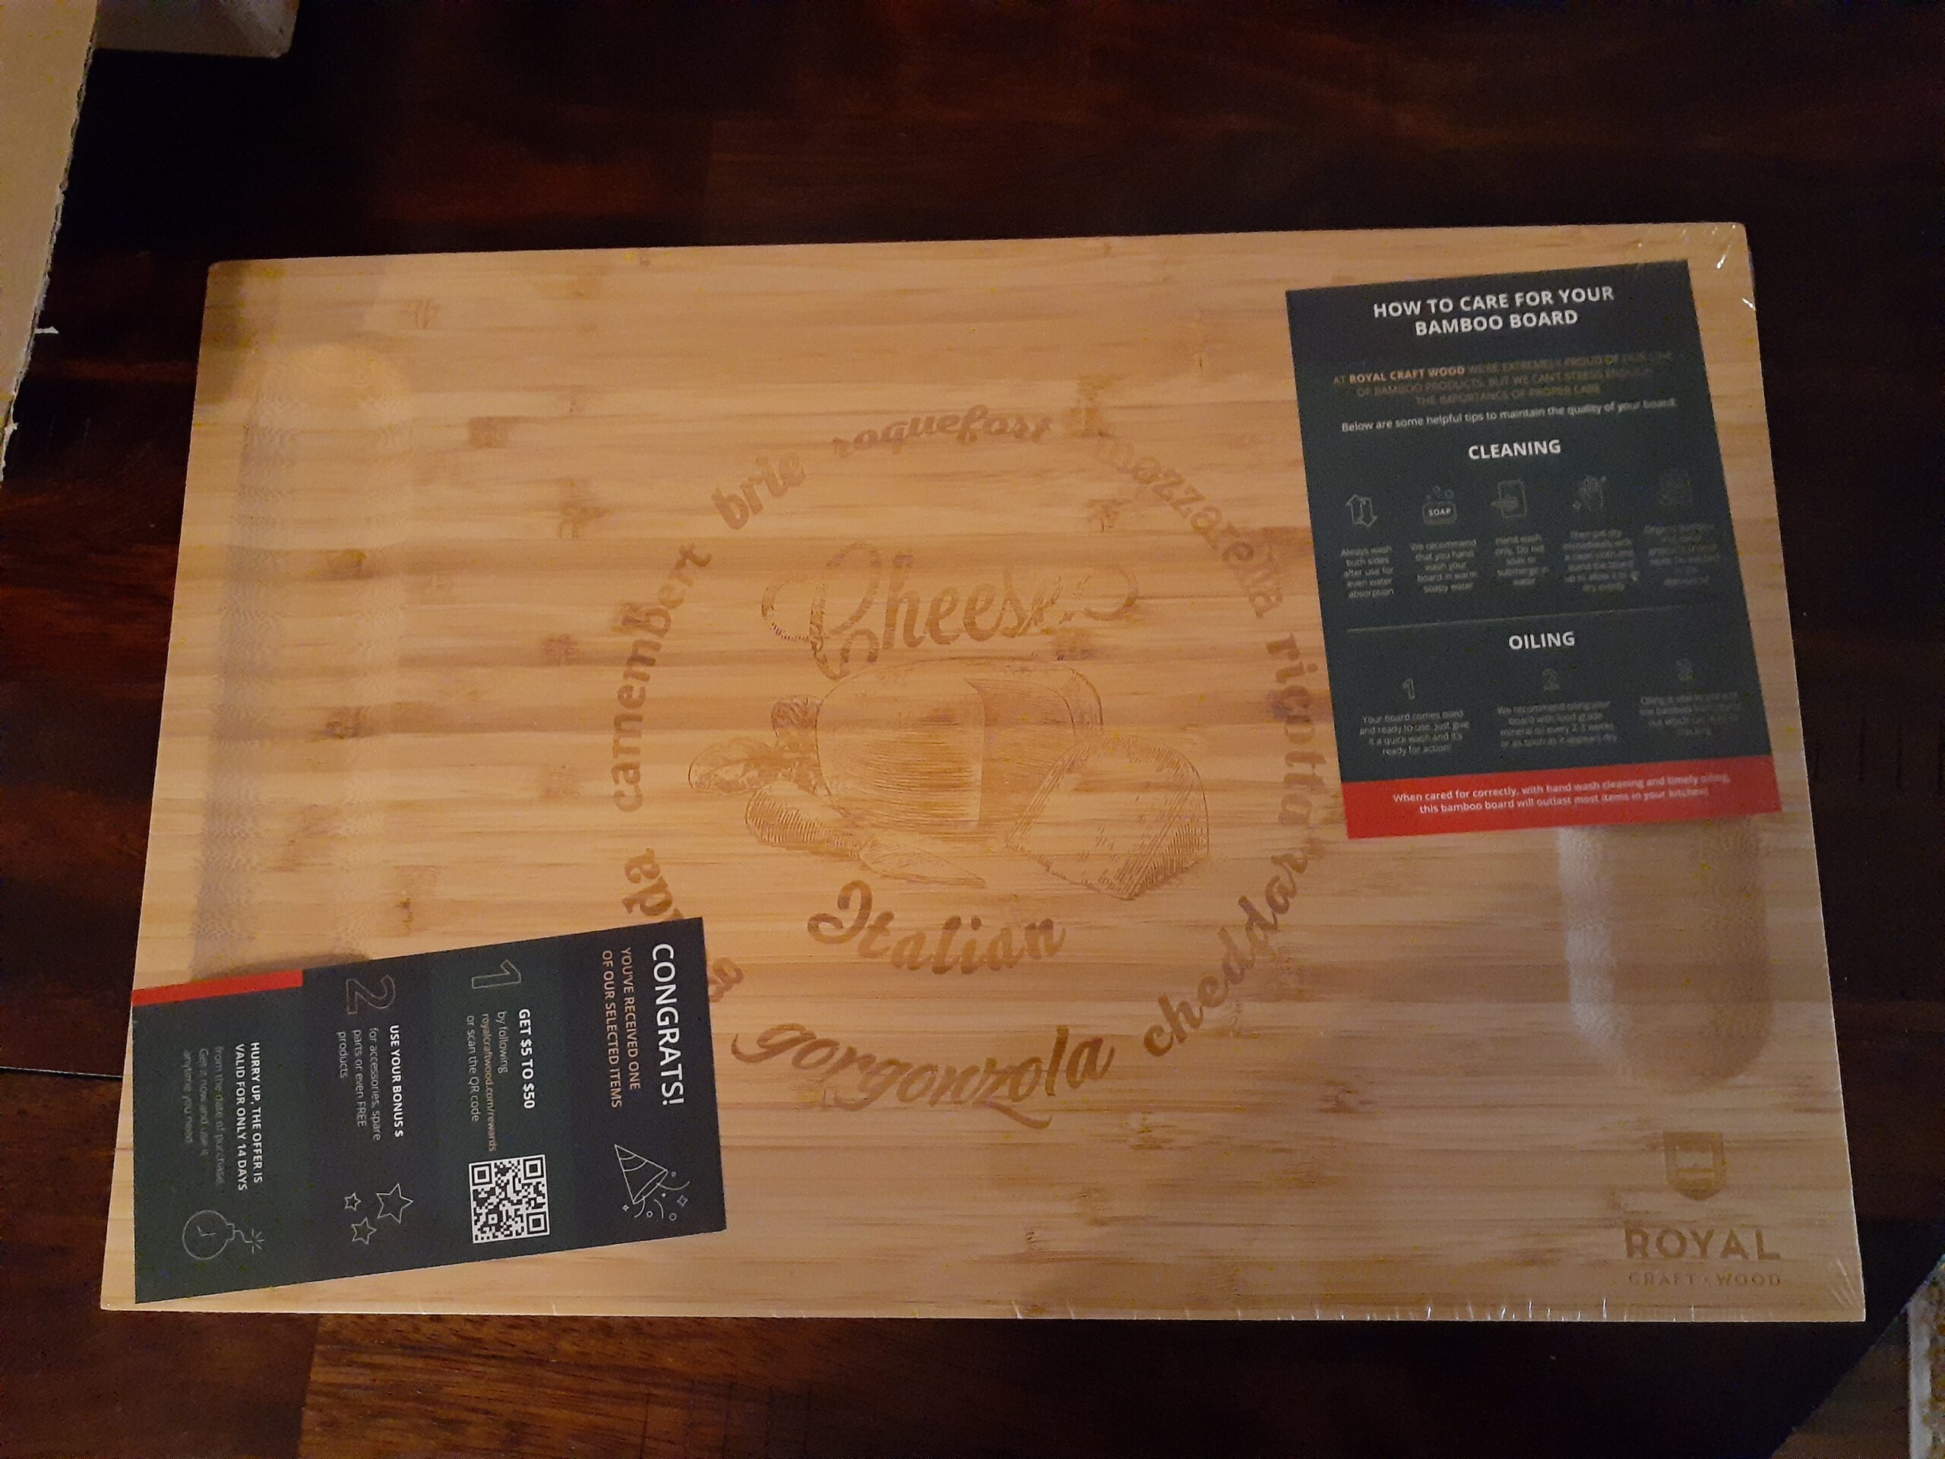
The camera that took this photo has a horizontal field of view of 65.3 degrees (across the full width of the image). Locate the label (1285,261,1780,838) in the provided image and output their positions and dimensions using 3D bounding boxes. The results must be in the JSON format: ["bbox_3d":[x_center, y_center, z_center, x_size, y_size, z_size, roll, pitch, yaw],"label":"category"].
[{"bbox_3d":[0.140,-0.048,0.385,0.105,0.001,0.146,-4,79,2],"label":"label"}]

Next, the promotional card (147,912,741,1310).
[{"bbox_3d":[-0.134,0.092,0.370,0.144,0.001,0.074,-7,79,1],"label":"promotional card"}]

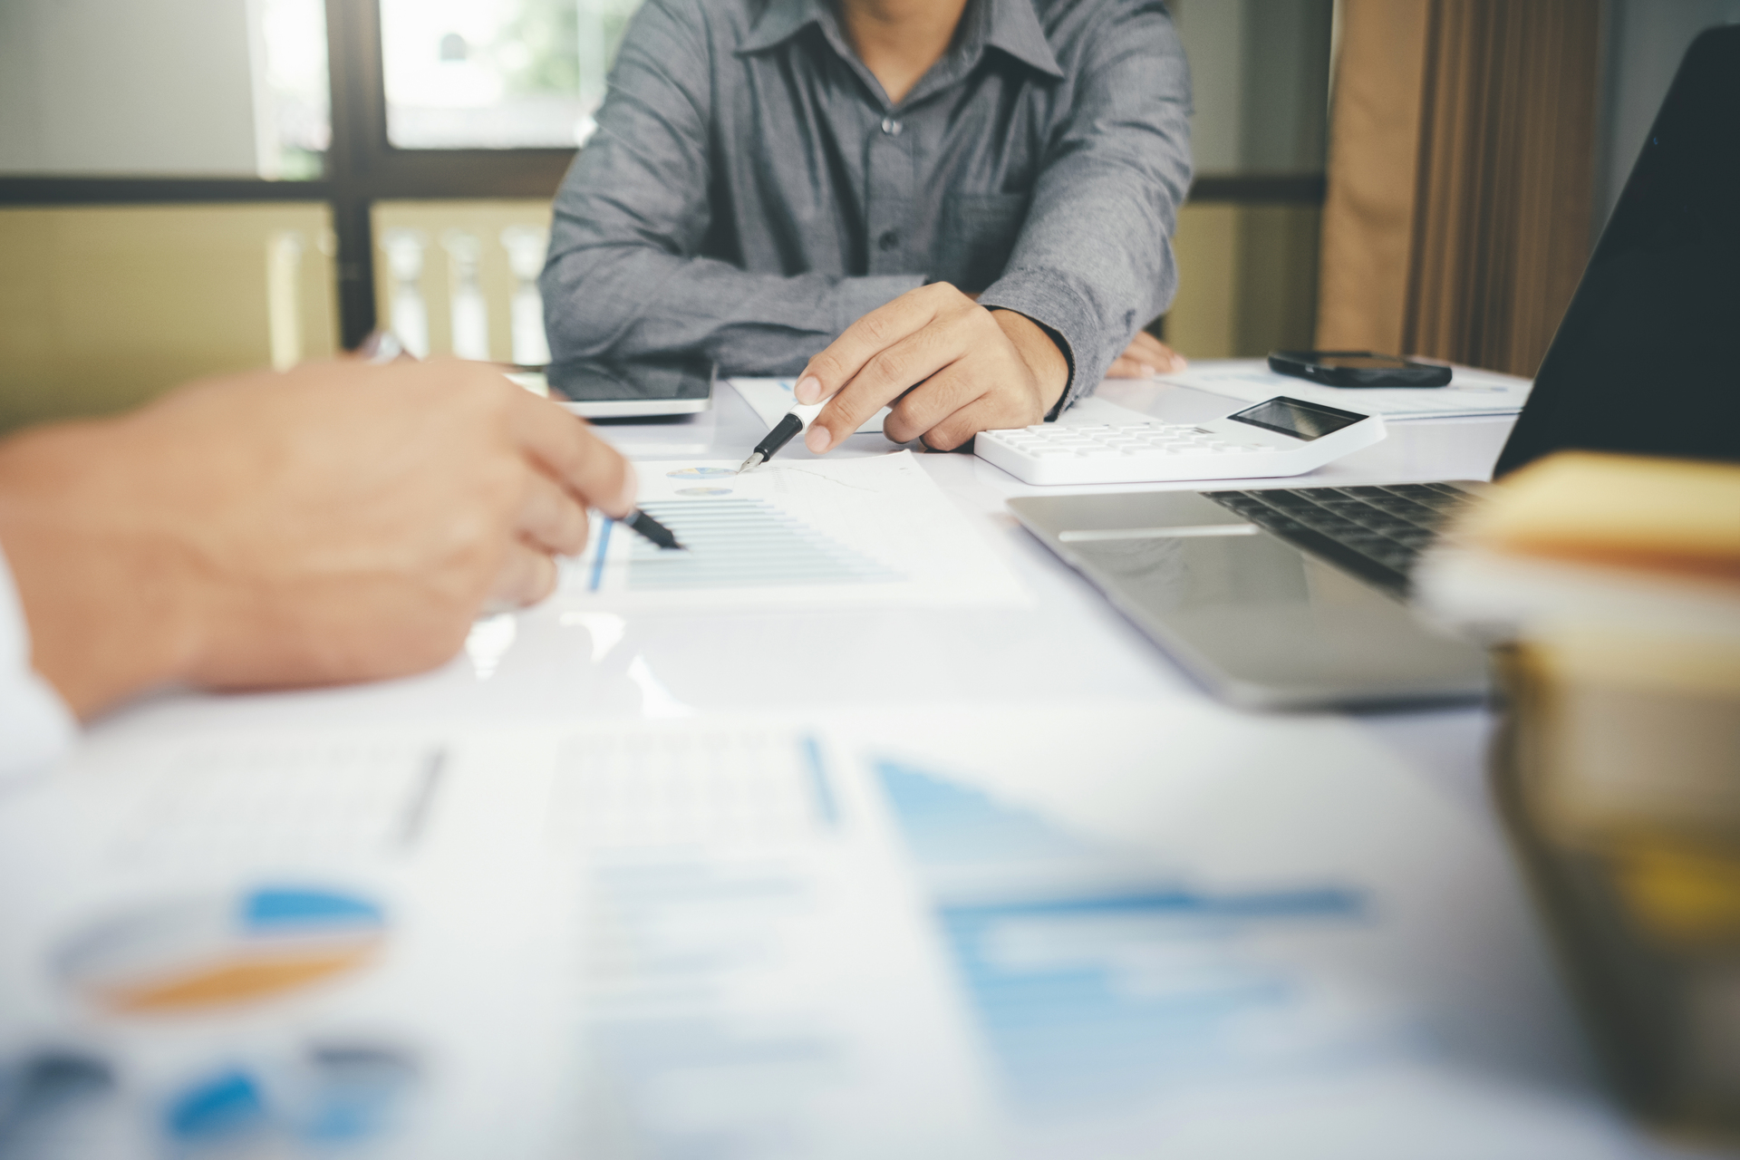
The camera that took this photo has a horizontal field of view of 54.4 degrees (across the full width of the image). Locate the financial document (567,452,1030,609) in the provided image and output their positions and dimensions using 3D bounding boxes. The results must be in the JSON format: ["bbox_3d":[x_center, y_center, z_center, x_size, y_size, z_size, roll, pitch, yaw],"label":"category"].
[{"bbox_3d":[-0.070,-0.025,0.669,0.210,0.003,0.302,-1,13,-6],"label":"financial document"}]

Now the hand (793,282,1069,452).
[{"bbox_3d":[0.031,-0.108,0.860,0.148,0.083,0.083,-9,16,-33],"label":"hand"}]

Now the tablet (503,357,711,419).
[{"bbox_3d":[-0.162,-0.116,1.014,0.135,0.007,0.200,-1,13,-4],"label":"tablet"}]

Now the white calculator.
[{"bbox_3d":[0.144,-0.069,0.804,0.170,0.029,0.094,-2,13,-11],"label":"white calculator"}]

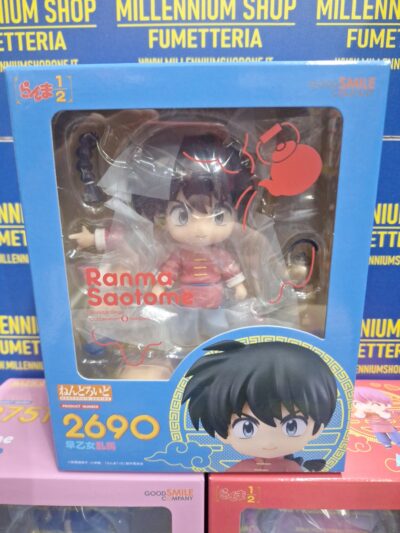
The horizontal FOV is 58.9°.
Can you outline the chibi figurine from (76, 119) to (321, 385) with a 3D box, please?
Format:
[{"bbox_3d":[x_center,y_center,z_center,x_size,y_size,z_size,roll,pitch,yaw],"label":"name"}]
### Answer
[{"bbox_3d":[-0.003,-0.004,0.173,0.117,0.122,0.055,0,15,1],"label":"chibi figurine"}]

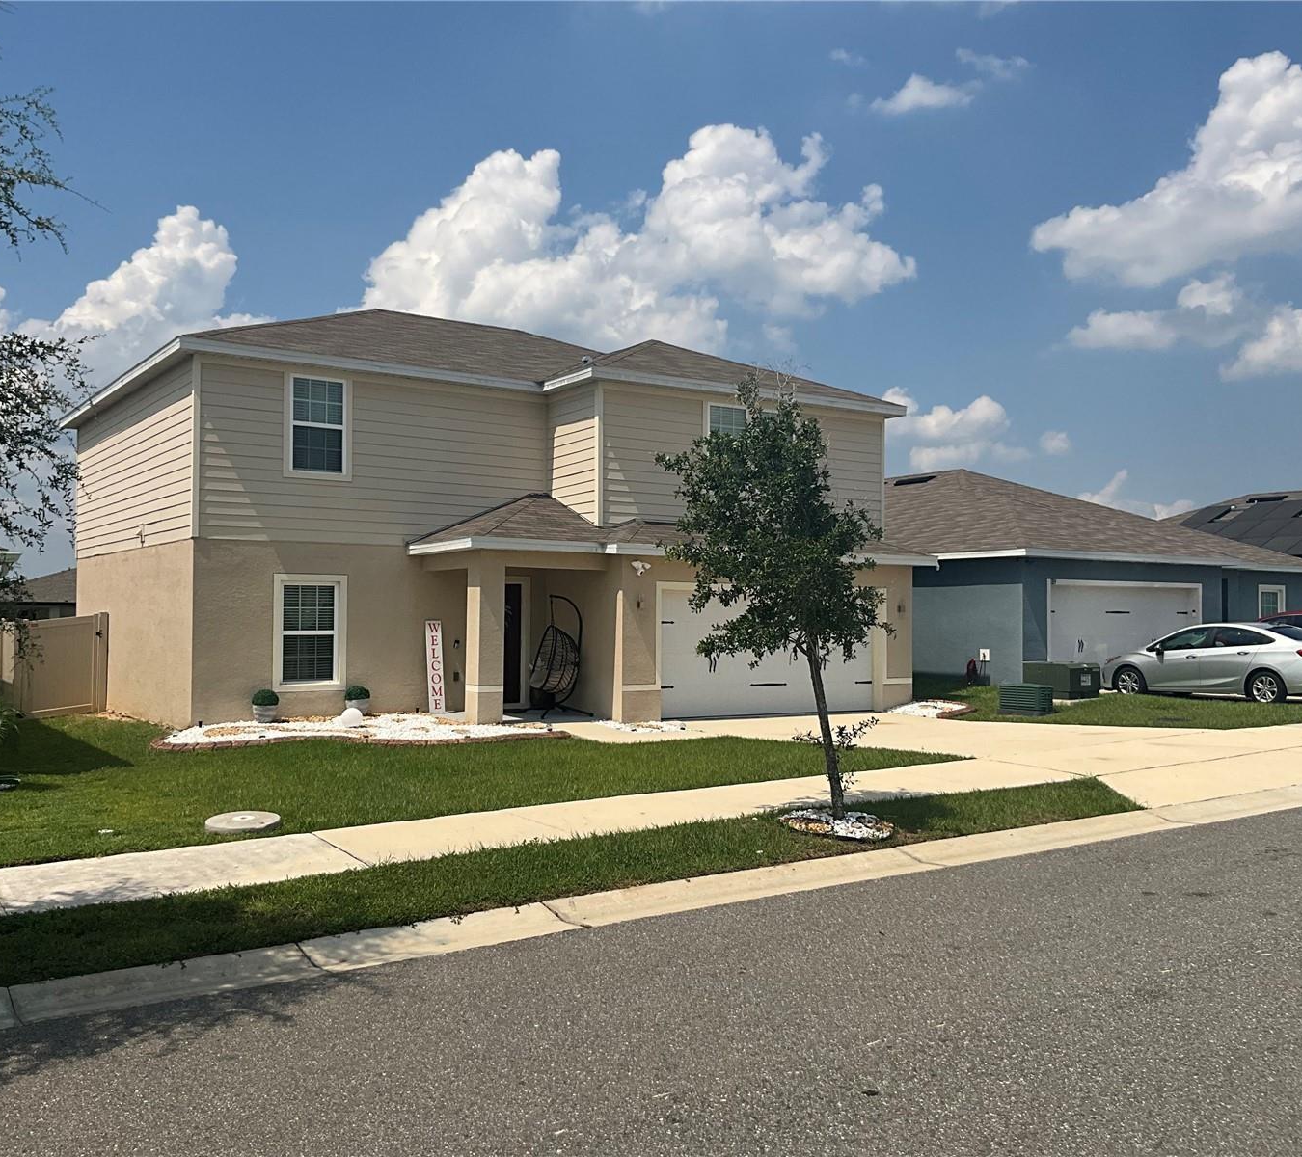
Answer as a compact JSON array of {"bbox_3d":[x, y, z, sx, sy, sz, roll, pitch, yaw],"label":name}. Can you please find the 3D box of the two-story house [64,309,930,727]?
[{"bbox_3d":[-3.581,-1.491,25.826,13.150,7.910,12.750,2,-2,-33],"label":"two-story house"}]

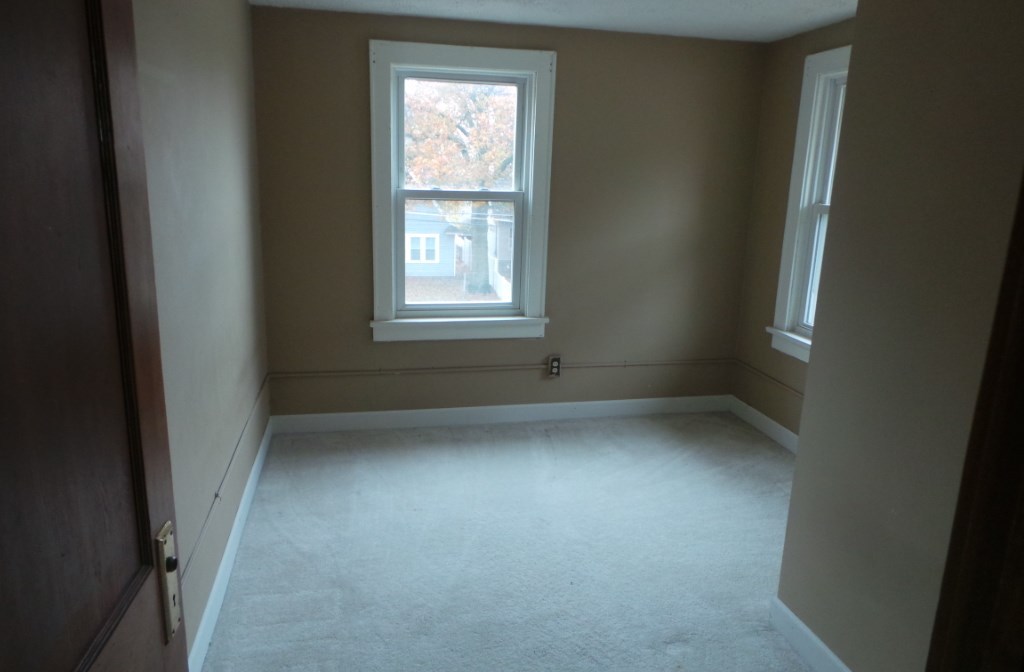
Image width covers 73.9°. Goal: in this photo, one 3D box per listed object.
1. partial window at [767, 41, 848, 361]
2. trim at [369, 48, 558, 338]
[{"bbox_3d":[1.724,-0.628,3.507,0.130,1.656,1.030,-1,14,-12],"label":"partial window"},{"bbox_3d":[-0.278,-0.777,3.891,1.053,1.641,0.110,-1,14,-12],"label":"trim"}]

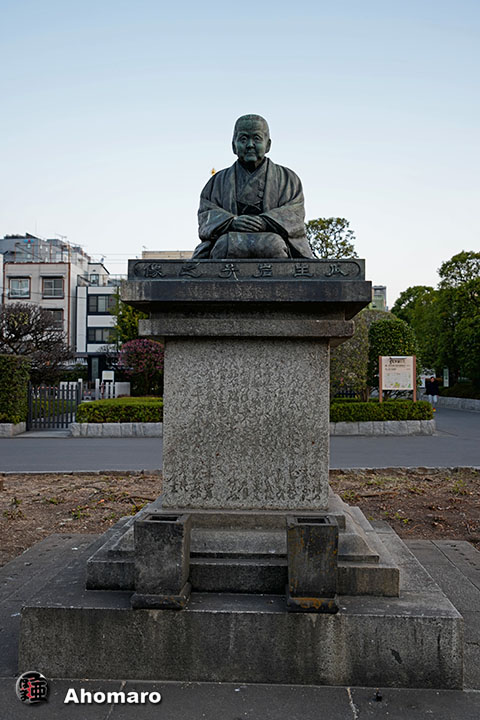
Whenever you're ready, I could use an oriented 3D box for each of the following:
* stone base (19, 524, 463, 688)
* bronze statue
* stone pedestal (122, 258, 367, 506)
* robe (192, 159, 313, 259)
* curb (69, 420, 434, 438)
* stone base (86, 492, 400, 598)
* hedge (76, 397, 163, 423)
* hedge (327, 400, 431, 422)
[{"bbox_3d":[0.044,1.275,3.596,1.910,0.303,1.845,0,-2,3],"label":"stone base"},{"bbox_3d":[0.079,-0.967,3.644,0.712,0.970,0.740,0,-2,3],"label":"bronze statue"},{"bbox_3d":[0.054,0.154,3.636,1.240,1.271,1.175,0,-2,3],"label":"stone pedestal"},{"bbox_3d":[0.077,-0.840,3.639,0.712,0.716,0.740,0,-2,3],"label":"robe"},{"bbox_3d":[0.475,1.726,15.571,9.135,0.366,0.400,1,-2,-9],"label":"curb"},{"bbox_3d":[0.047,0.957,3.607,1.464,0.334,1.399,0,-2,3],"label":"stone base"},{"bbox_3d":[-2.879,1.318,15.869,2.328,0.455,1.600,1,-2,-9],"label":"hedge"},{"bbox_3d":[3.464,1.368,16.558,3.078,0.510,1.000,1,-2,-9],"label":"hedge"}]

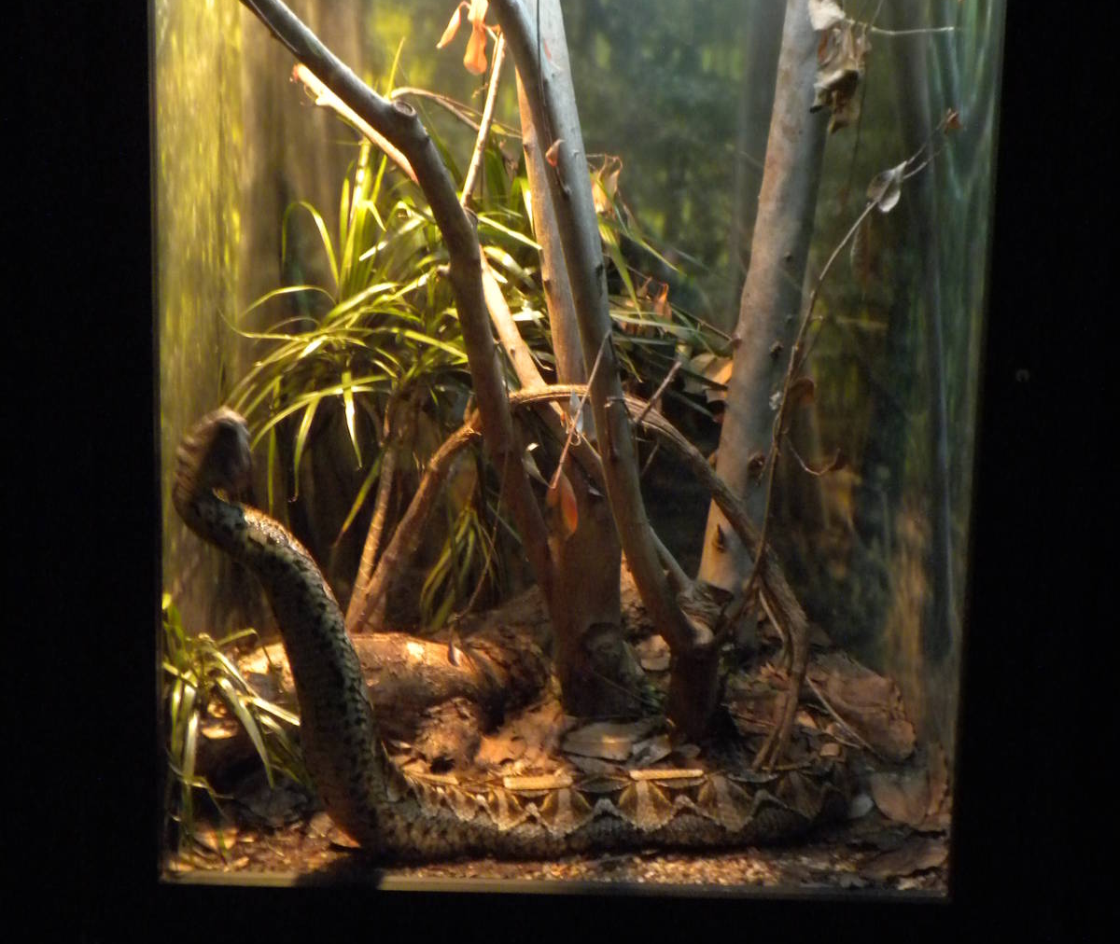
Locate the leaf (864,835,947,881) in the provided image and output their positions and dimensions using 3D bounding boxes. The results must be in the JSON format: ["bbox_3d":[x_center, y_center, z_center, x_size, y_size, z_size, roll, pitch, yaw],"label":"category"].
[{"bbox_3d":[0.329,0.367,2.131,0.080,0.028,0.060,1,11,0],"label":"leaf"}]

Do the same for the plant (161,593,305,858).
[{"bbox_3d":[-0.324,0.244,2.151,0.159,0.236,0.170,1,11,0],"label":"plant"}]

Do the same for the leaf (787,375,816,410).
[{"bbox_3d":[0.247,-0.082,2.297,0.030,0.036,0.020,1,11,0],"label":"leaf"}]

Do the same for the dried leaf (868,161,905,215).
[{"bbox_3d":[0.318,-0.277,2.187,0.037,0.050,0.025,1,11,0],"label":"dried leaf"}]

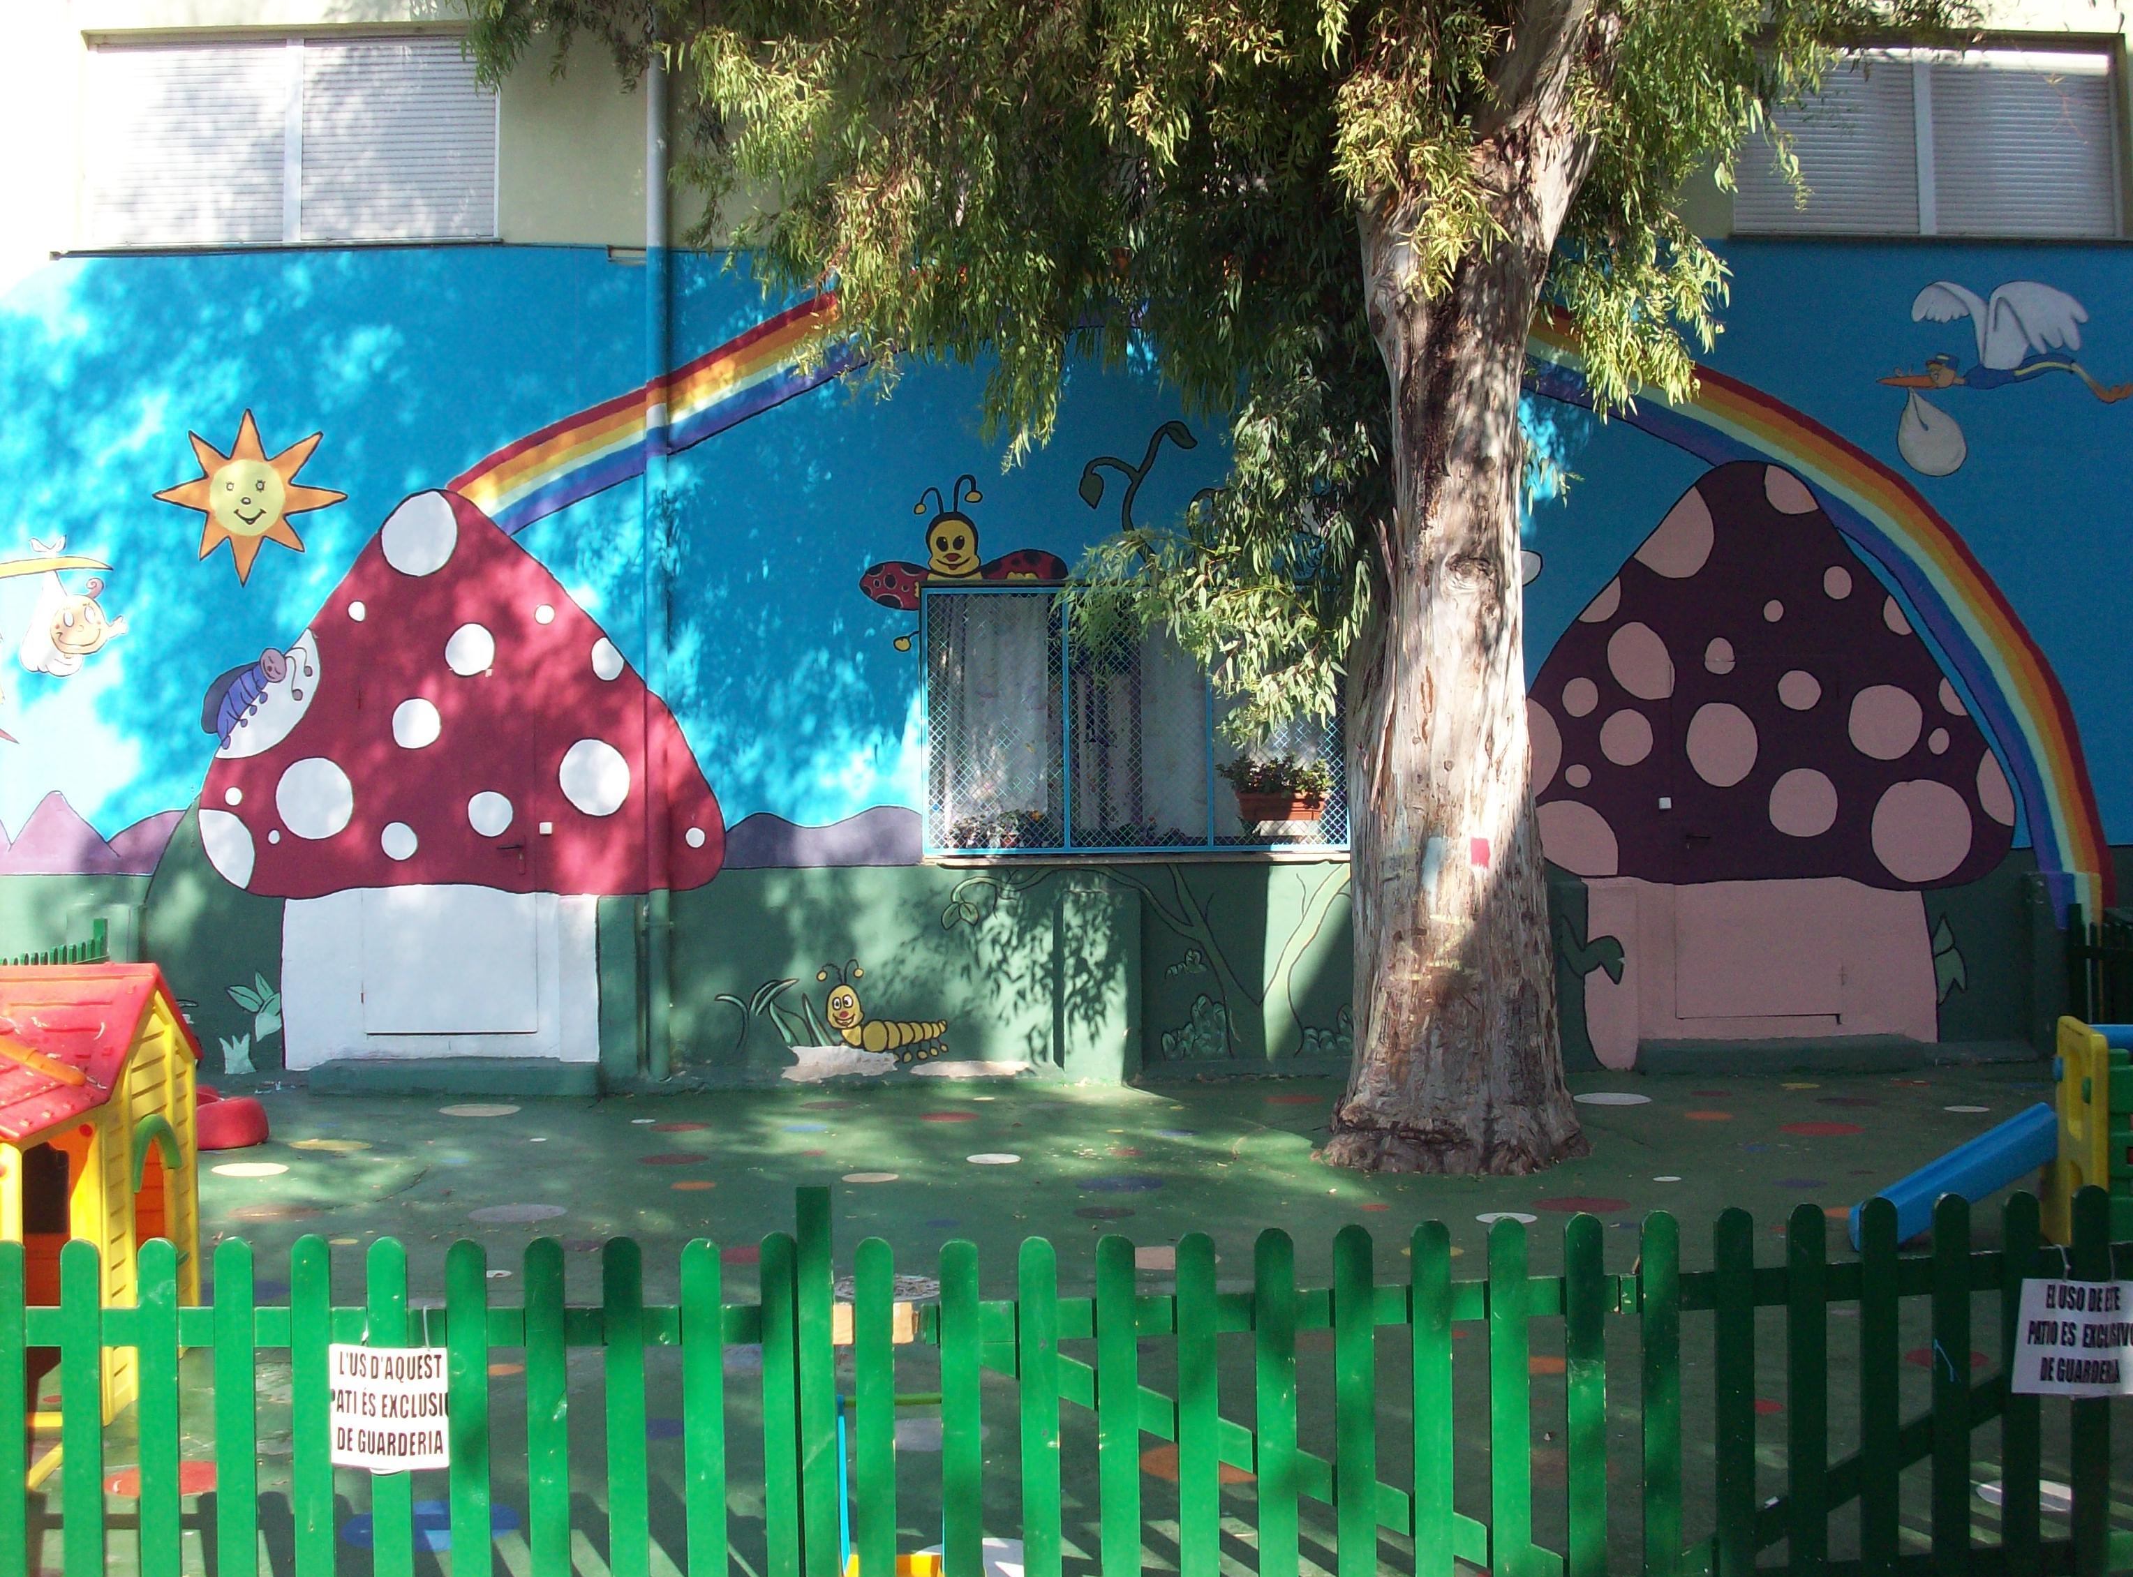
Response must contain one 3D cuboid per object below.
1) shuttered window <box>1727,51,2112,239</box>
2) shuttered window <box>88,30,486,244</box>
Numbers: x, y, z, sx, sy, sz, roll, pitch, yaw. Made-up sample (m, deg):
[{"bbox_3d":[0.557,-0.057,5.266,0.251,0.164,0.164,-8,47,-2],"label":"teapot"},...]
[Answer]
[{"bbox_3d":[4.995,-3.746,13.235,2.266,1.095,0.100,-1,-1,-2],"label":"shuttered window"},{"bbox_3d":[-4.382,-3.660,12.905,2.304,1.196,0.100,-1,-1,-2],"label":"shuttered window"}]

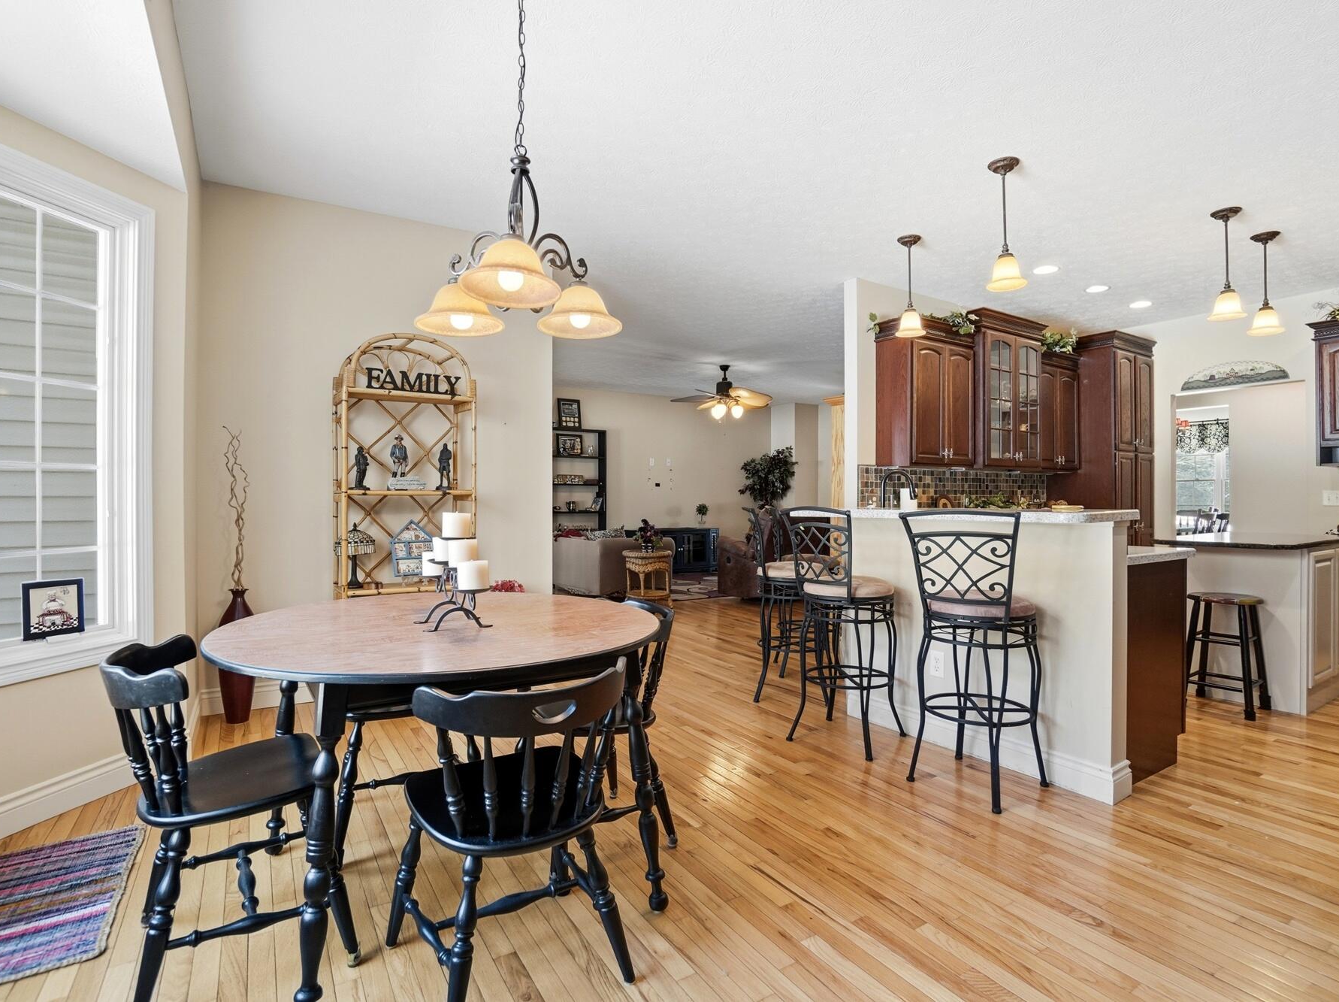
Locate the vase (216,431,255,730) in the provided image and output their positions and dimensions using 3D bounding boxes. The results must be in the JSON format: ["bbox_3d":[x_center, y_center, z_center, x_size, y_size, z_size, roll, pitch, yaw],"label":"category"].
[{"bbox_3d":[-2.207,0.370,3.190,0.160,1.490,0.160,0,0,-35],"label":"vase"}]

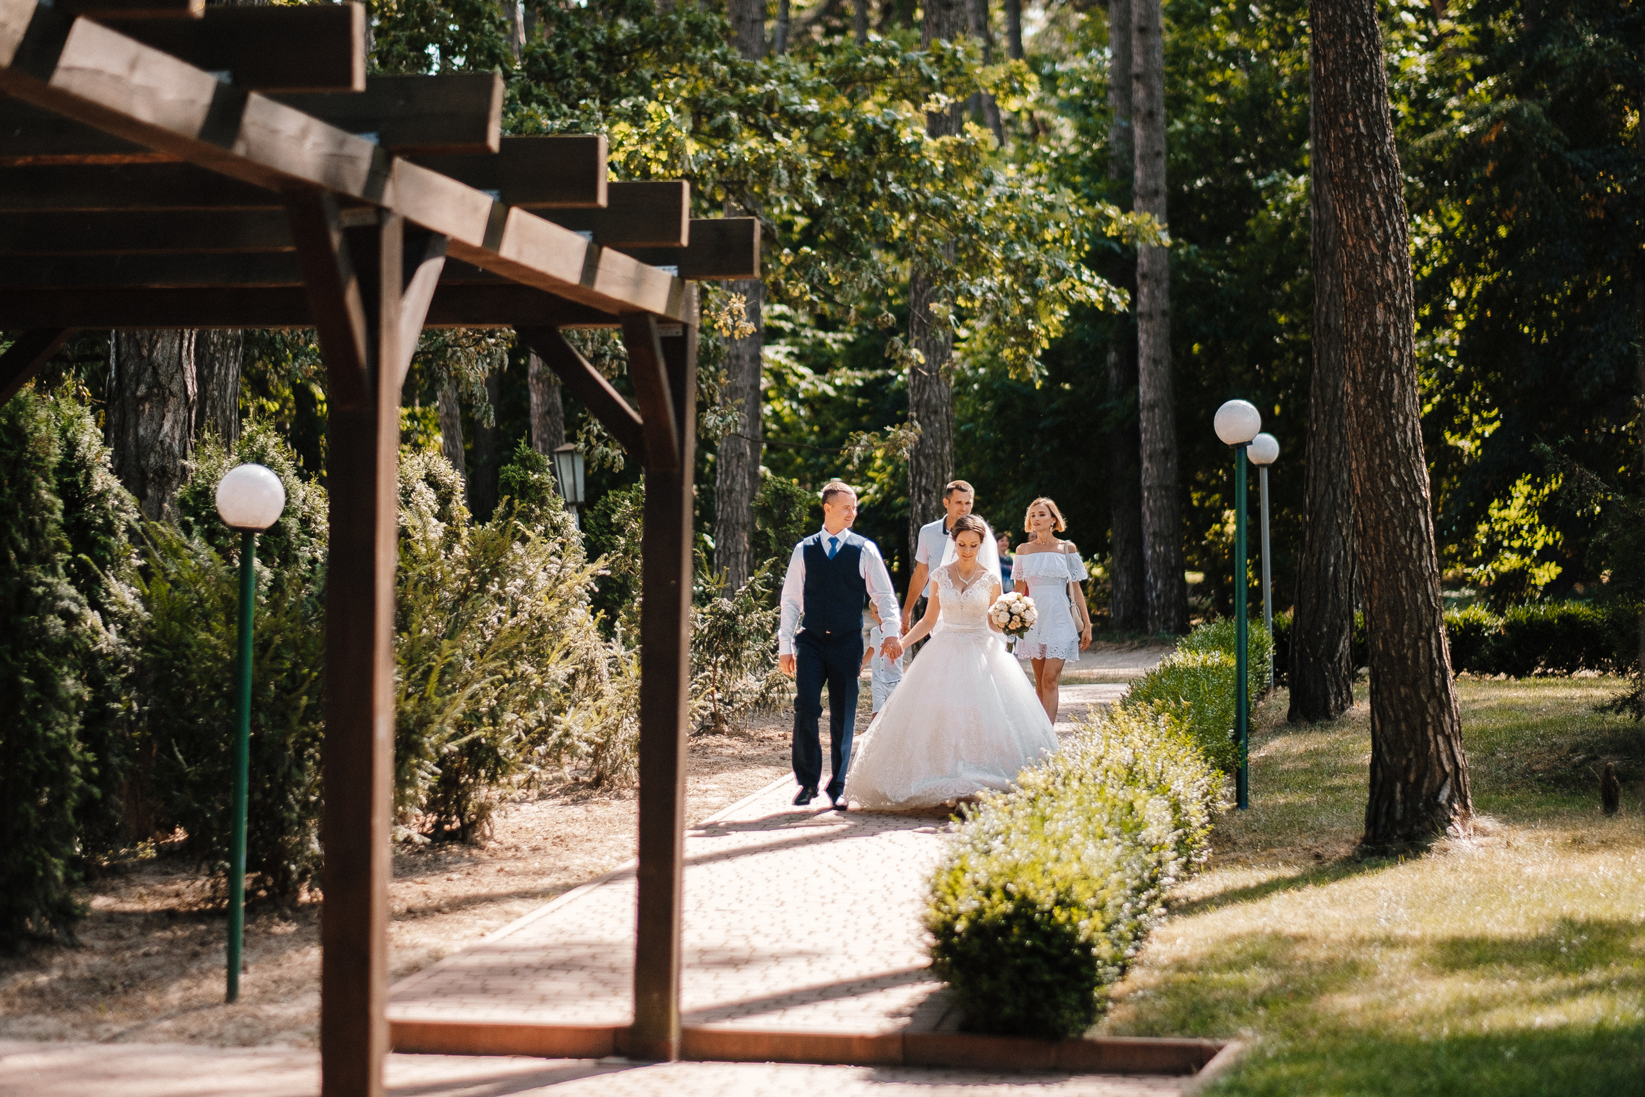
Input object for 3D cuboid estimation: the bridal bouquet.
[{"bbox_3d":[1.052,0.386,21.150,0.280,0.290,0.270,1,0,3],"label":"bridal bouquet"}]

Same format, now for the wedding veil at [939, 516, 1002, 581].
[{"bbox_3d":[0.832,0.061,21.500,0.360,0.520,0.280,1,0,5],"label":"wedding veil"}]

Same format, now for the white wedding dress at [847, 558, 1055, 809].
[{"bbox_3d":[0.727,0.745,21.400,1.200,1.350,1.250,1,0,5],"label":"white wedding dress"}]

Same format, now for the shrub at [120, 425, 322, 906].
[{"bbox_3d":[-2.695,0.527,17.400,1.000,2.160,1.000,1,0,0],"label":"shrub"}]

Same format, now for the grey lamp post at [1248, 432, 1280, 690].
[{"bbox_3d":[3.553,0.103,30.800,0.265,2.090,0.265,1,0,0],"label":"grey lamp post"}]

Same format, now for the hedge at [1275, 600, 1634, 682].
[{"bbox_3d":[5.316,0.783,32.300,3.100,0.640,0.750,1,0,-3],"label":"hedge"}]

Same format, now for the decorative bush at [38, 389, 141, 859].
[{"bbox_3d":[-3.623,0.364,18.499,0.780,2.270,0.780,1,0,0],"label":"decorative bush"}]

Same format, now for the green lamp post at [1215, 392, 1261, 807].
[{"bbox_3d":[2.264,0.308,20.900,0.260,2.240,0.260,1,0,0],"label":"green lamp post"}]

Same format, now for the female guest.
[{"bbox_3d":[1.485,0.492,24.700,0.510,1.660,0.400,1,0,7],"label":"female guest"}]

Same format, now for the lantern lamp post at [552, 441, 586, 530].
[{"bbox_3d":[-1.768,0.230,27.000,0.240,1.970,0.240,1,0,0],"label":"lantern lamp post"}]

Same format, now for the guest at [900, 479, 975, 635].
[{"bbox_3d":[0.835,0.427,25.300,0.570,1.770,0.400,1,0,9],"label":"guest"}]

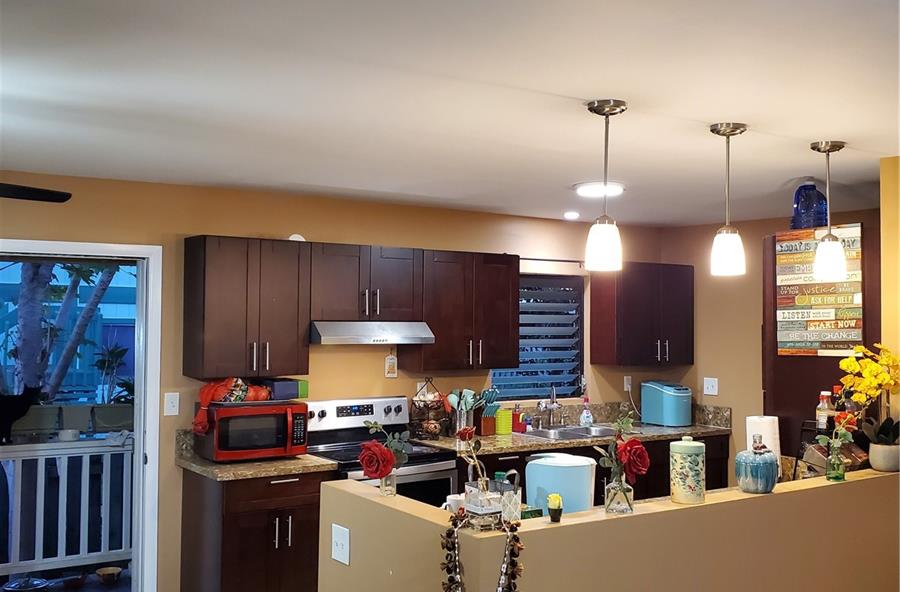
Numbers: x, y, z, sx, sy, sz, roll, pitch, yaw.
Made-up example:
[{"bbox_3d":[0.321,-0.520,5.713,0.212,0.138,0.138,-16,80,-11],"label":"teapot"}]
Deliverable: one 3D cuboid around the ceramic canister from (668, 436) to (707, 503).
[{"bbox_3d":[0.828,0.604,3.134,0.123,0.218,0.123,1,-2,0],"label":"ceramic canister"}]

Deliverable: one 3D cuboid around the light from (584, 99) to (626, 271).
[{"bbox_3d":[0.526,-0.360,3.027,0.134,0.570,0.134,0,-2,0],"label":"light"}]

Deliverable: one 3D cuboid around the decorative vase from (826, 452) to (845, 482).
[{"bbox_3d":[1.542,0.677,3.598,0.074,0.115,0.074,2,-2,-34],"label":"decorative vase"}]

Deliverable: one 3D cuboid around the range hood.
[{"bbox_3d":[-0.531,0.219,5.472,0.761,0.135,0.460,2,-2,-33],"label":"range hood"}]

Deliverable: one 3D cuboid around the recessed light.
[{"bbox_3d":[0.814,-0.584,4.940,0.285,0.060,0.285,0,-2,0],"label":"recessed light"}]

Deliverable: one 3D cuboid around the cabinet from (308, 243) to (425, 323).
[{"bbox_3d":[-0.560,-0.072,5.502,0.761,0.446,0.298,2,-2,-34],"label":"cabinet"}]

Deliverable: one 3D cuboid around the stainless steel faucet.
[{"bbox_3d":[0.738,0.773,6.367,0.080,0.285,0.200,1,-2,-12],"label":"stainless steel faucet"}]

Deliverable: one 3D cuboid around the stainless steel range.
[{"bbox_3d":[-0.438,1.236,5.317,0.770,1.200,0.670,2,-2,-34],"label":"stainless steel range"}]

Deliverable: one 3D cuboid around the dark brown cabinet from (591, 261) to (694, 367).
[{"bbox_3d":[1.471,0.144,6.888,0.780,0.761,0.315,2,-2,-33],"label":"dark brown cabinet"}]

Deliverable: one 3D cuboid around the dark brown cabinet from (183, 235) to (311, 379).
[{"bbox_3d":[-1.149,0.070,5.151,0.631,0.764,0.320,2,-2,-33],"label":"dark brown cabinet"}]

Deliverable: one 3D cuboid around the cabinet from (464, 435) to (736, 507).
[{"bbox_3d":[0.879,1.441,6.262,2.470,0.876,0.590,2,-2,-34],"label":"cabinet"}]

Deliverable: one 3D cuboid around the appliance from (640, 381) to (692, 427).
[{"bbox_3d":[1.659,0.828,6.914,0.240,0.322,0.315,2,-2,-34],"label":"appliance"}]

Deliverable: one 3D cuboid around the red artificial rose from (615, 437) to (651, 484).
[{"bbox_3d":[0.603,0.540,2.960,0.100,0.150,0.095,2,-2,-33],"label":"red artificial rose"}]

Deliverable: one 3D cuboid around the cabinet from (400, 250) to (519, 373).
[{"bbox_3d":[0.069,0.103,5.923,0.762,0.757,0.298,2,-2,-34],"label":"cabinet"}]

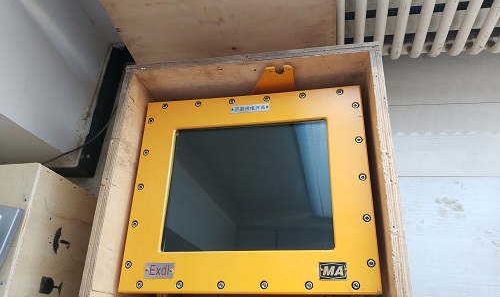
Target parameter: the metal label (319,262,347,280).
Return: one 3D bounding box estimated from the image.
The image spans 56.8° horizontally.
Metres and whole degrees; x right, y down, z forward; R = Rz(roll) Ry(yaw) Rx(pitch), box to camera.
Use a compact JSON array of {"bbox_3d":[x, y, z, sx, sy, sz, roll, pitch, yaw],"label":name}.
[{"bbox_3d":[0.152,0.226,0.851,0.050,0.003,0.033,-3,61,10],"label":"metal label"}]

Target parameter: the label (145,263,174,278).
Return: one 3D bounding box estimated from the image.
[{"bbox_3d":[-0.179,0.241,0.912,0.060,0.003,0.031,-3,61,10],"label":"label"}]

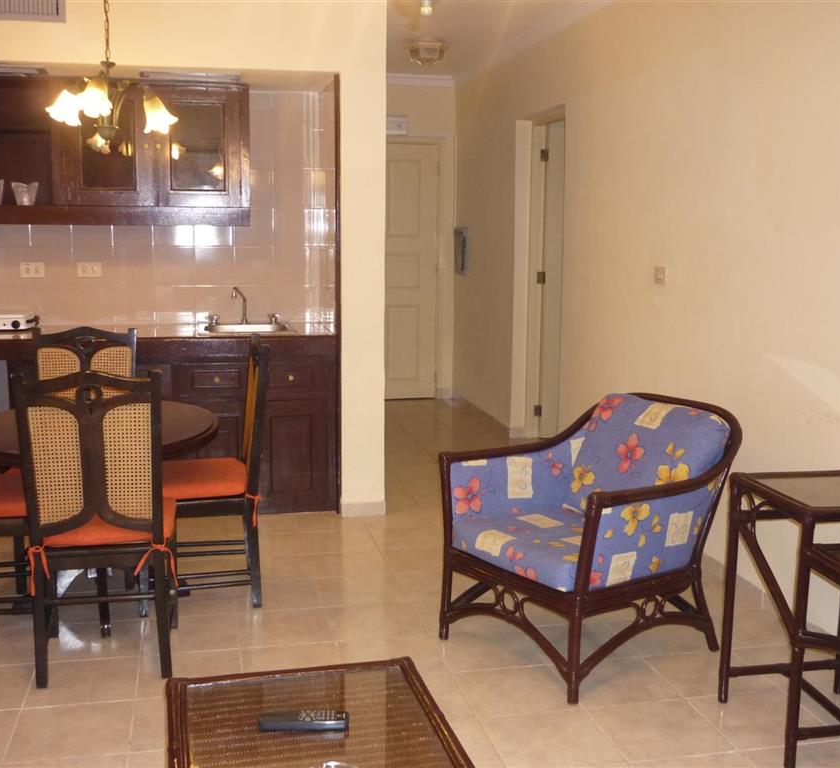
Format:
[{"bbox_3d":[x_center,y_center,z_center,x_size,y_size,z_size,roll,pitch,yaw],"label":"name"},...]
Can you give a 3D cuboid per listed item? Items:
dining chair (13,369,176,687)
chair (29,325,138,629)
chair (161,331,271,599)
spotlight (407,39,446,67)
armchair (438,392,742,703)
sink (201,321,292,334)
[{"bbox_3d":[-1.014,0.414,3.127,0.450,0.980,0.490,-2,9,-13],"label":"dining chair"},{"bbox_3d":[-1.359,0.286,3.942,0.450,0.980,0.500,-2,9,-13],"label":"chair"},{"bbox_3d":[-0.832,0.319,3.751,0.500,0.980,0.450,-2,9,-13],"label":"chair"},{"bbox_3d":[0.052,-2.196,6.475,0.250,0.135,0.250,-2,9,-13],"label":"spotlight"},{"bbox_3d":[0.576,0.489,3.306,0.810,0.800,0.670,-6,11,-37],"label":"armchair"},{"bbox_3d":[-0.875,-0.212,4.955,0.460,0.150,0.400,-2,9,-13],"label":"sink"}]

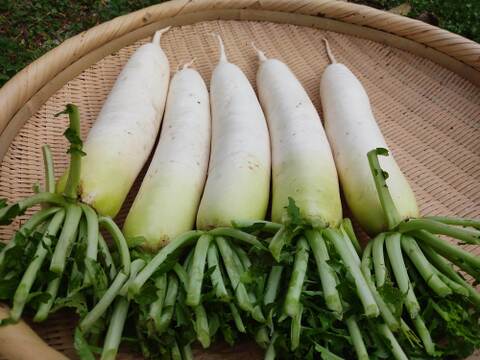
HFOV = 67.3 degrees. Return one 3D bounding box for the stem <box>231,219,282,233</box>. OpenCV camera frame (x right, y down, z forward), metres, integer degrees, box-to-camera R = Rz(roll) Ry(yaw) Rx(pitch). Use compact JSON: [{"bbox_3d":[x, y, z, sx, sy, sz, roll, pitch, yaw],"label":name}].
[{"bbox_3d":[0.018,0.047,0.371,0.053,0.011,0.011,7,50,-7],"label":"stem"}]

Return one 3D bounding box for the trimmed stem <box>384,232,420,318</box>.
[{"bbox_3d":[0.148,0.084,0.327,0.012,0.015,0.075,-1,60,2],"label":"trimmed stem"}]

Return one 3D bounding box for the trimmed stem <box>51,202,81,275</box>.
[{"bbox_3d":[-0.178,0.059,0.372,0.013,0.013,0.077,-3,53,-1],"label":"trimmed stem"}]

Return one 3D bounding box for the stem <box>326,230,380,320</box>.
[{"bbox_3d":[0.100,0.082,0.327,0.012,0.015,0.083,-14,56,-10],"label":"stem"}]

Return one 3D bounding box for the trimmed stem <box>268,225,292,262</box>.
[{"bbox_3d":[0.037,0.057,0.330,0.010,0.010,0.033,20,65,19],"label":"trimmed stem"}]

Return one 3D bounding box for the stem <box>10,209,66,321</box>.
[{"bbox_3d":[-0.186,0.075,0.338,0.013,0.019,0.104,9,65,6],"label":"stem"}]

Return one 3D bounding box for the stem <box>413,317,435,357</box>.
[{"bbox_3d":[0.158,0.129,0.314,0.011,0.011,0.044,-6,52,-3],"label":"stem"}]

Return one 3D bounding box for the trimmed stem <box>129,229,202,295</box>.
[{"bbox_3d":[-0.065,0.069,0.319,0.076,0.011,0.012,-40,57,-20],"label":"trimmed stem"}]

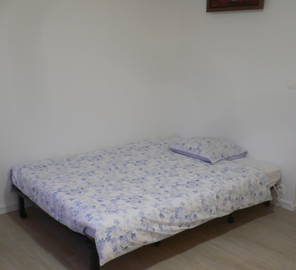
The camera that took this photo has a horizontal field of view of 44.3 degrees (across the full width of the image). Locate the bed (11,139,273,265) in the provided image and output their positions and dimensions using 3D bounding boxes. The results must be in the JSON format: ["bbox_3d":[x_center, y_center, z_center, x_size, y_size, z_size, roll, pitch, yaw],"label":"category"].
[{"bbox_3d":[-0.003,0.417,3.184,1.924,0.265,1.404,-8,15,-39],"label":"bed"}]

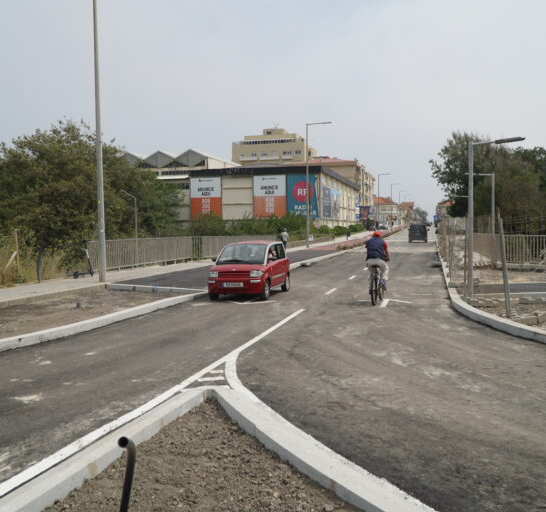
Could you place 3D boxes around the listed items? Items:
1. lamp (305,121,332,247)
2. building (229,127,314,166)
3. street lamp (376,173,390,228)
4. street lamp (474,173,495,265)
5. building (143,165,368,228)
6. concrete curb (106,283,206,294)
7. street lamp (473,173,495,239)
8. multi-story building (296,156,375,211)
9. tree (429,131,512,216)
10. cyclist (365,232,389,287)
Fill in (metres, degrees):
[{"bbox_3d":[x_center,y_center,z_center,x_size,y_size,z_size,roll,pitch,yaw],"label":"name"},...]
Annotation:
[{"bbox_3d":[3.730,-5.765,46.001,2.150,10.100,0.280,0,3,16],"label":"lamp"},{"bbox_3d":[0.797,-20.853,161.537,20.500,28.570,15.500,0,3,16],"label":"building"},{"bbox_3d":[20.433,-9.929,105.501,2.150,10.100,0.280,0,3,16],"label":"street lamp"},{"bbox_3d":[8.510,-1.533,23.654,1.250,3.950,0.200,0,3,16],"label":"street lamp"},{"bbox_3d":[0.036,-8.533,103.389,25.500,10.149,42.000,0,3,16],"label":"building"},{"bbox_3d":[-3.300,0.903,15.900,3.200,0.180,0.200,1,3,22],"label":"concrete curb"},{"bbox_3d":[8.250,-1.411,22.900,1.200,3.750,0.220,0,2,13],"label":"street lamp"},{"bbox_3d":[16.734,-14.821,153.459,16.500,17.200,45.000,0,3,16],"label":"multi-story building"},{"bbox_3d":[19.831,-7.010,57.736,8.200,11.242,7.800,0,3,16],"label":"tree"},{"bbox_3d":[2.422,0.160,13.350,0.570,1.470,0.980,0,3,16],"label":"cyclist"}]

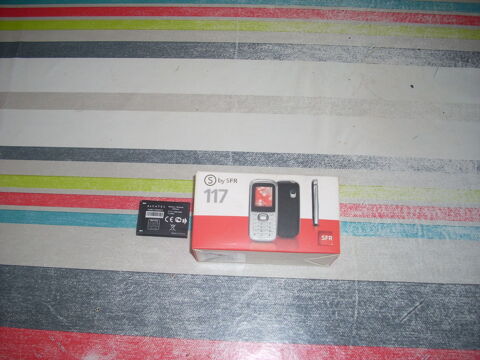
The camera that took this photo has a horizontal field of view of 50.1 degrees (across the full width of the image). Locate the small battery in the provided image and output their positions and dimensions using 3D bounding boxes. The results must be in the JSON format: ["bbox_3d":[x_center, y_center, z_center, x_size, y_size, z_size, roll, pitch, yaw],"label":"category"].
[{"bbox_3d":[-0.074,0.039,0.504,0.050,0.005,0.035,3,71,1],"label":"small battery"}]

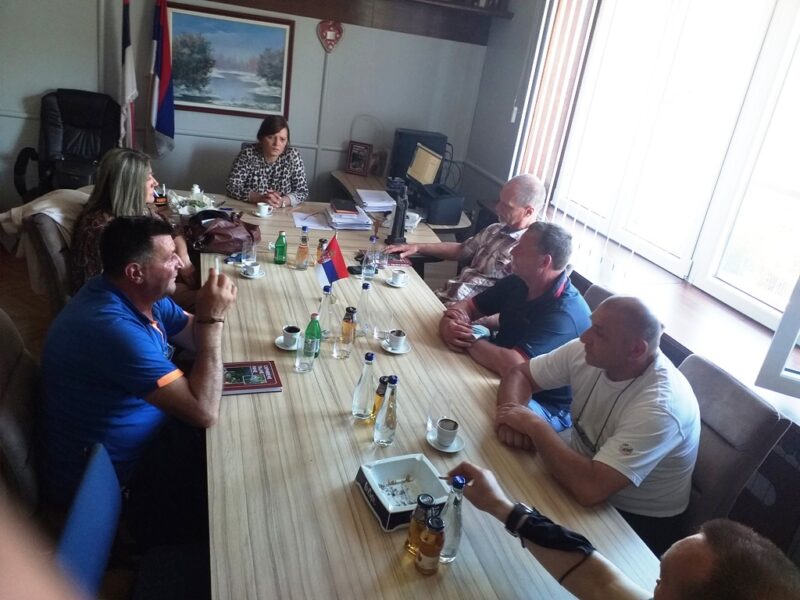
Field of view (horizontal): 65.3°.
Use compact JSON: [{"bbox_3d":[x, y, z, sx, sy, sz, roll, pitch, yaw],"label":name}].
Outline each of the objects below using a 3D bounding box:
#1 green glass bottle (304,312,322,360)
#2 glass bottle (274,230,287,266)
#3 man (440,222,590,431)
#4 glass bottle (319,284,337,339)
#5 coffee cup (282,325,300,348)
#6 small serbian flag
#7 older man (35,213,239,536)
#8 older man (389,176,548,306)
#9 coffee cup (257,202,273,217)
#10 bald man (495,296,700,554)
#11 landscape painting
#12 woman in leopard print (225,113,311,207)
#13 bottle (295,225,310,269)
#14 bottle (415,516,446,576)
[{"bbox_3d":[-0.301,0.122,2.185,0.058,0.156,0.058,1,23,-19],"label":"green glass bottle"},{"bbox_3d":[-0.568,-0.252,2.997,0.058,0.155,0.058,1,23,-19],"label":"glass bottle"},{"bbox_3d":[0.453,0.307,2.519,0.720,1.270,0.560,6,22,-8],"label":"man"},{"bbox_3d":[-0.261,0.036,2.288,0.063,0.207,0.063,1,23,-19],"label":"glass bottle"},{"bbox_3d":[-0.390,0.136,2.239,0.068,0.063,0.064,1,24,-19],"label":"coffee cup"},{"bbox_3d":[-0.277,-0.148,2.598,0.145,0.250,0.060,3,23,-13],"label":"small serbian flag"},{"bbox_3d":[-0.786,0.353,1.952,0.720,1.270,0.580,-1,24,-21],"label":"older man"},{"bbox_3d":[0.321,-0.009,3.161,0.740,1.330,0.650,3,23,-14],"label":"older man"},{"bbox_3d":[-0.799,-0.532,3.690,0.088,0.064,0.063,1,23,-19],"label":"coffee cup"},{"bbox_3d":[0.554,0.561,1.958,0.660,1.220,0.570,-2,24,-24],"label":"bald man"},{"bbox_3d":[-1.191,-1.671,4.437,0.841,0.691,0.040,1,23,-19],"label":"landscape painting"},{"bbox_3d":[-0.893,-0.608,4.174,0.530,1.250,0.780,2,24,-16],"label":"woman in leopard print"},{"bbox_3d":[-0.451,-0.247,2.960,0.061,0.206,0.061,1,23,-19],"label":"bottle"},{"bbox_3d":[0.069,0.534,1.362,0.057,0.124,0.057,8,22,-3],"label":"bottle"}]

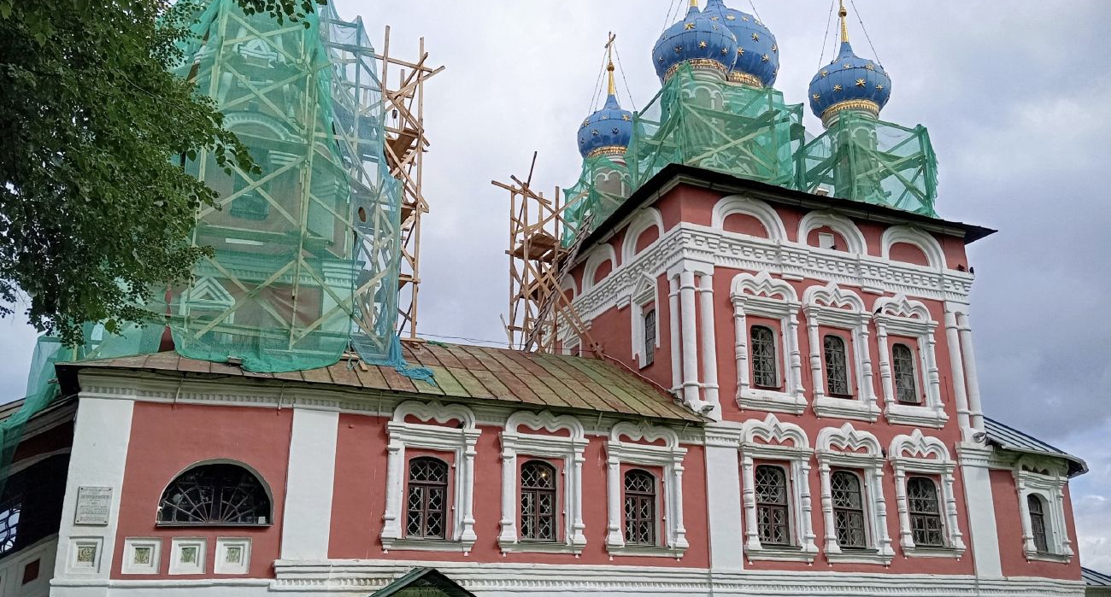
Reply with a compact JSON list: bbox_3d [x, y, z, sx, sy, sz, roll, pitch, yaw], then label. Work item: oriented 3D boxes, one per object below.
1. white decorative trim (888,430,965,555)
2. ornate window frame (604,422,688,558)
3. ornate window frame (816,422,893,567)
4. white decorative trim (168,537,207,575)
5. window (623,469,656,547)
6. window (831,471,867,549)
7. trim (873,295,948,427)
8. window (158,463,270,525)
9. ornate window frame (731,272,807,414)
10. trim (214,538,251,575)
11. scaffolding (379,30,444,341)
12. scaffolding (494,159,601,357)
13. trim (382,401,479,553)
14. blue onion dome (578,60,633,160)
[{"bbox_3d":[10.582,5.524,25.629,2.330,3.520,0.400,7,-19,-20],"label":"white decorative trim"},{"bbox_3d":[2.262,4.762,22.453,2.353,3.434,0.384,8,-20,-22],"label":"ornate window frame"},{"bbox_3d":[8.197,5.327,24.699,2.380,3.760,0.400,7,-19,-20],"label":"ornate window frame"},{"bbox_3d":[-7.579,5.342,18.617,0.680,0.710,0.180,5,-19,-15],"label":"white decorative trim"},{"bbox_3d":[2.157,5.220,22.557,0.909,1.889,0.253,8,-20,-22],"label":"window"},{"bbox_3d":[7.515,5.400,23.060,0.932,1.960,0.200,8,-20,-21],"label":"window"},{"bbox_3d":[9.836,1.692,24.899,2.282,3.830,0.320,8,-20,-21],"label":"trim"},{"bbox_3d":[-7.045,4.092,18.808,2.141,1.313,0.283,8,-20,-22],"label":"window"},{"bbox_3d":[5.529,1.086,23.281,2.181,3.883,0.320,8,-20,-21],"label":"ornate window frame"},{"bbox_3d":[-6.532,5.210,18.208,0.690,0.710,0.120,7,-19,-20],"label":"trim"},{"bbox_3d":[-5.023,-3.317,28.387,1.900,10.000,2.600,7,-19,-20],"label":"scaffolding"},{"bbox_3d":[-0.405,-1.027,29.610,2.900,6.500,2.300,7,-19,-20],"label":"scaffolding"},{"bbox_3d":[-2.800,4.058,20.523,2.240,3.370,0.400,7,-19,-20],"label":"trim"},{"bbox_3d":[2.245,-7.453,35.491,2.800,4.600,2.800,1,-18,0],"label":"blue onion dome"}]

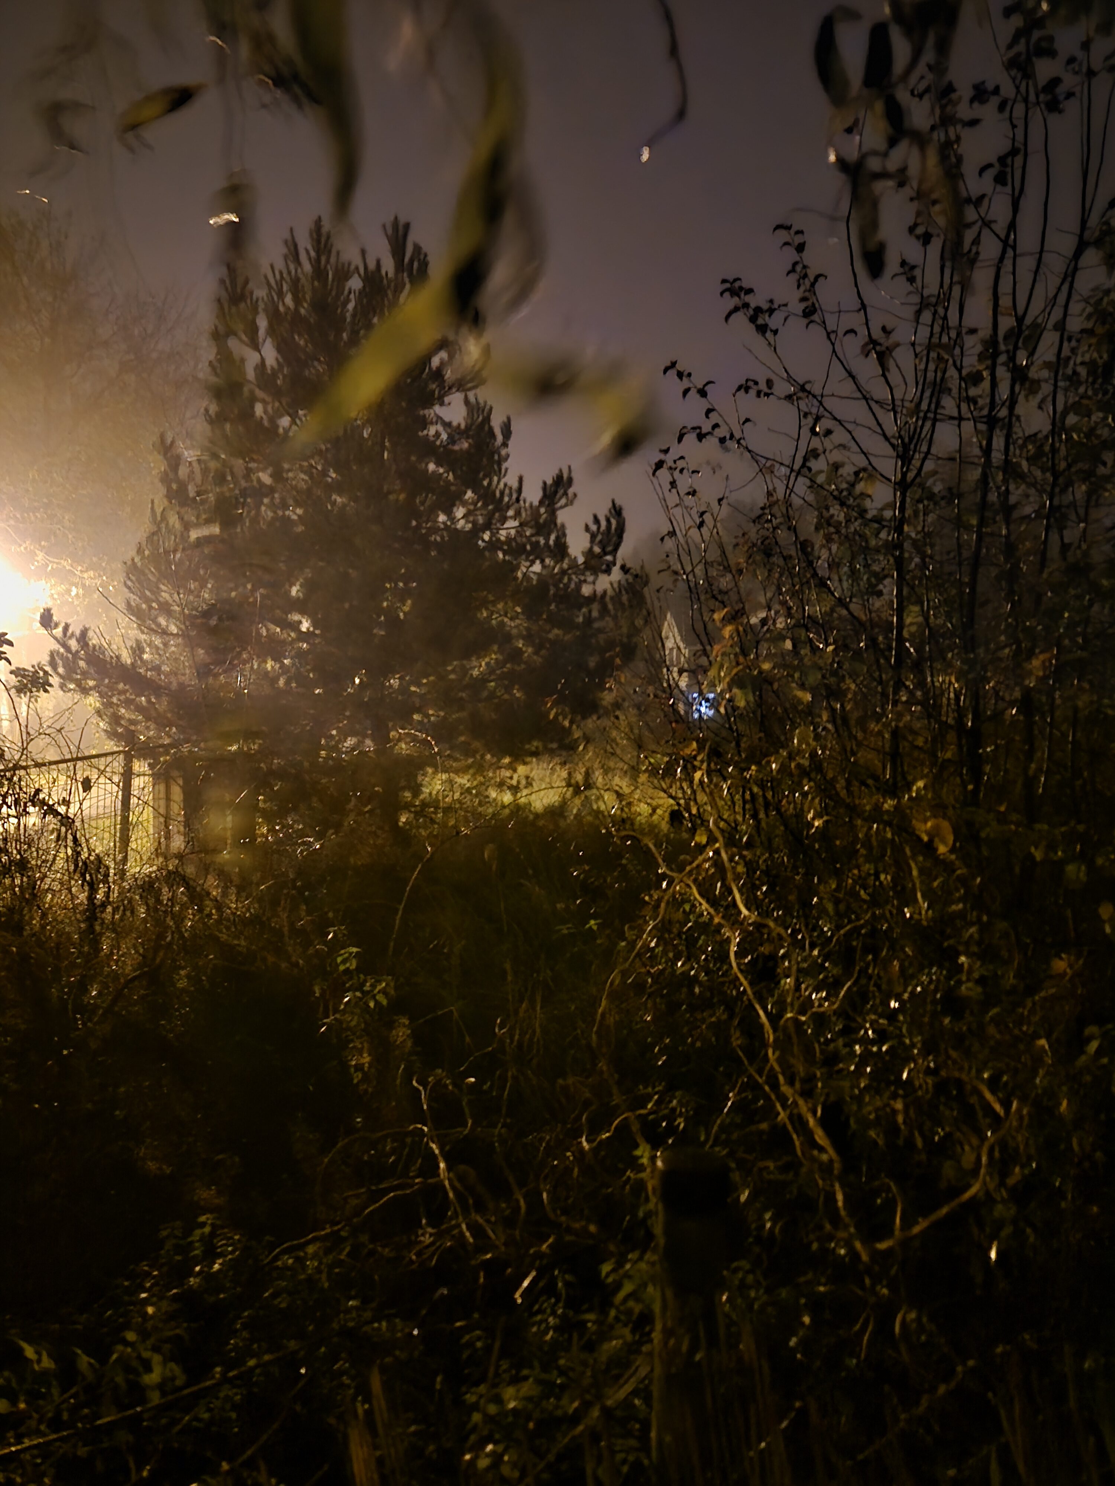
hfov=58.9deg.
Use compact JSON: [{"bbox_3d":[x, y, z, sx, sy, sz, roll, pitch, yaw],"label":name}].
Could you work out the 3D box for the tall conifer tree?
[{"bbox_3d":[-2.280,-2.300,10.400,6.000,6.300,5.600,1,1,0],"label":"tall conifer tree"}]

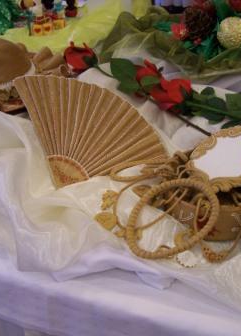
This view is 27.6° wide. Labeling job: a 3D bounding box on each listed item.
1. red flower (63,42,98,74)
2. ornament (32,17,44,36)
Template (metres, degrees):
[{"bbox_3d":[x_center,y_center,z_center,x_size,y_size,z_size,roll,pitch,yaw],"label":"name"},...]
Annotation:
[{"bbox_3d":[-0.081,-0.223,1.000,0.067,0.060,0.060,1,29,5],"label":"red flower"},{"bbox_3d":[-0.237,-0.403,1.400,0.030,0.049,0.030,-5,29,-5],"label":"ornament"}]

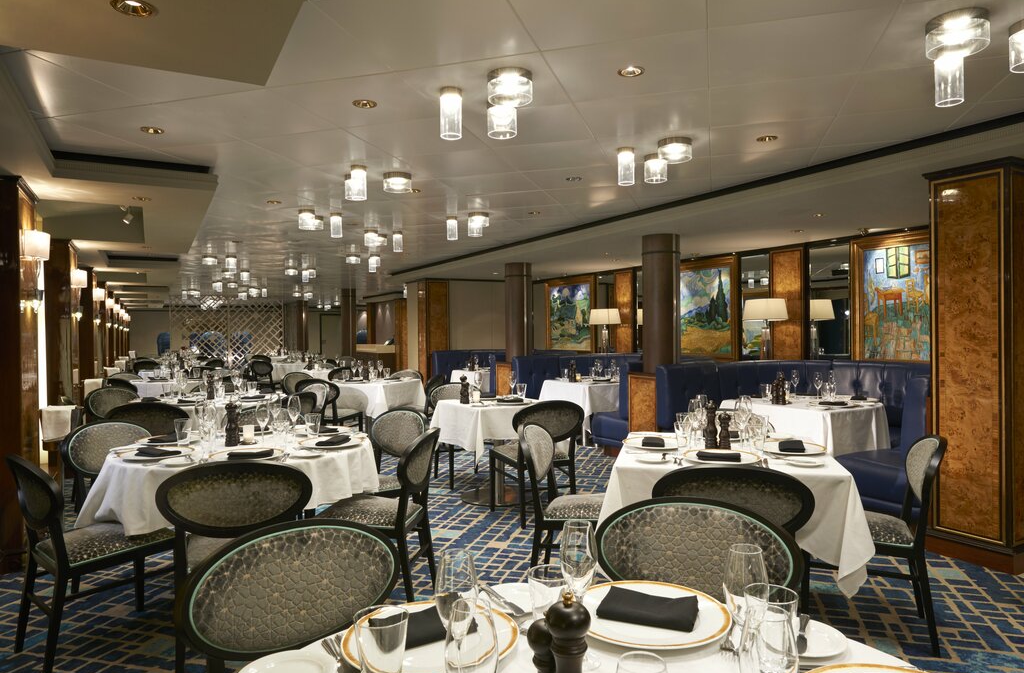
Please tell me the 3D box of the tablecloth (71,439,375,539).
[{"bbox_3d":[-1.320,0.705,3.400,1.370,0.340,1.370,0,0,-16],"label":"tablecloth"}]

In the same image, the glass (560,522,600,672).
[{"bbox_3d":[0.109,0.415,1.107,0.070,0.222,0.070,0,0,0],"label":"glass"}]

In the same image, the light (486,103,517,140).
[{"bbox_3d":[-0.044,-1.013,3.170,0.137,0.152,0.137,0,0,0],"label":"light"}]

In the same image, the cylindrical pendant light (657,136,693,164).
[{"bbox_3d":[0.922,-1.044,3.846,0.190,0.102,0.190,0,0,0],"label":"cylindrical pendant light"}]

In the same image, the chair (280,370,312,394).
[{"bbox_3d":[-2.467,0.860,8.420,0.570,0.840,0.560,0,0,28],"label":"chair"}]

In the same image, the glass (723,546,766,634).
[{"bbox_3d":[0.343,0.424,1.000,0.067,0.225,0.067,0,0,0],"label":"glass"}]

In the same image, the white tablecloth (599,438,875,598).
[{"bbox_3d":[0.969,0.745,3.148,1.030,0.435,1.100,0,0,13],"label":"white tablecloth"}]

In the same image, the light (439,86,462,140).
[{"bbox_3d":[-0.266,-0.981,3.000,0.096,0.203,0.096,0,0,0],"label":"light"}]

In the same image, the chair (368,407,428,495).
[{"bbox_3d":[-0.833,0.851,3.932,0.530,0.835,0.570,0,0,44],"label":"chair"}]

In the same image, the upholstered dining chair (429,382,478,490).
[{"bbox_3d":[-0.430,0.850,6.080,0.540,0.860,0.580,0,0,-25],"label":"upholstered dining chair"}]

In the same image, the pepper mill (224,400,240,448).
[{"bbox_3d":[-1.392,0.434,3.390,0.062,0.216,0.062,0,0,0],"label":"pepper mill"}]

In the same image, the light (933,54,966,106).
[{"bbox_3d":[1.682,-0.993,2.620,0.098,0.205,0.098,0,0,0],"label":"light"}]

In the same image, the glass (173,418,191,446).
[{"bbox_3d":[-1.597,0.466,3.300,0.078,0.120,0.078,0,0,0],"label":"glass"}]

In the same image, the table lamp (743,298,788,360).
[{"bbox_3d":[2.580,-0.040,6.930,0.440,0.680,0.440,0,0,0],"label":"table lamp"}]

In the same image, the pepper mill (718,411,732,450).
[{"bbox_3d":[0.999,0.437,3.190,0.056,0.178,0.056,0,0,0],"label":"pepper mill"}]

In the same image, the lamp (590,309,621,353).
[{"bbox_3d":[1.279,-0.035,9.350,0.440,0.680,0.440,0,0,0],"label":"lamp"}]

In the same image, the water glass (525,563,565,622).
[{"bbox_3d":[0.073,0.491,1.265,0.086,0.109,0.086,0,0,0],"label":"water glass"}]

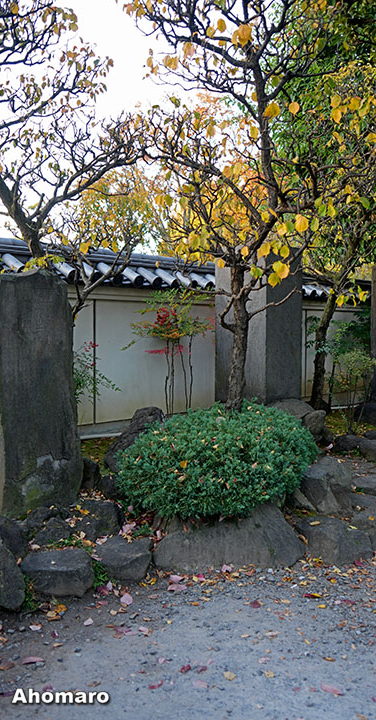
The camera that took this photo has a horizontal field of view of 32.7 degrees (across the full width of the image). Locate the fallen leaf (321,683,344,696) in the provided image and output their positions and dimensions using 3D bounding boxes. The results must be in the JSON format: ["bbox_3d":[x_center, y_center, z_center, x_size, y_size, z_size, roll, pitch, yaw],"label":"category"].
[{"bbox_3d":[0.580,1.324,2.568,0.100,0.020,0.045,1,2,35],"label":"fallen leaf"}]

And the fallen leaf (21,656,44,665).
[{"bbox_3d":[-0.656,1.267,2.700,0.103,0.022,0.050,0,3,-6],"label":"fallen leaf"}]

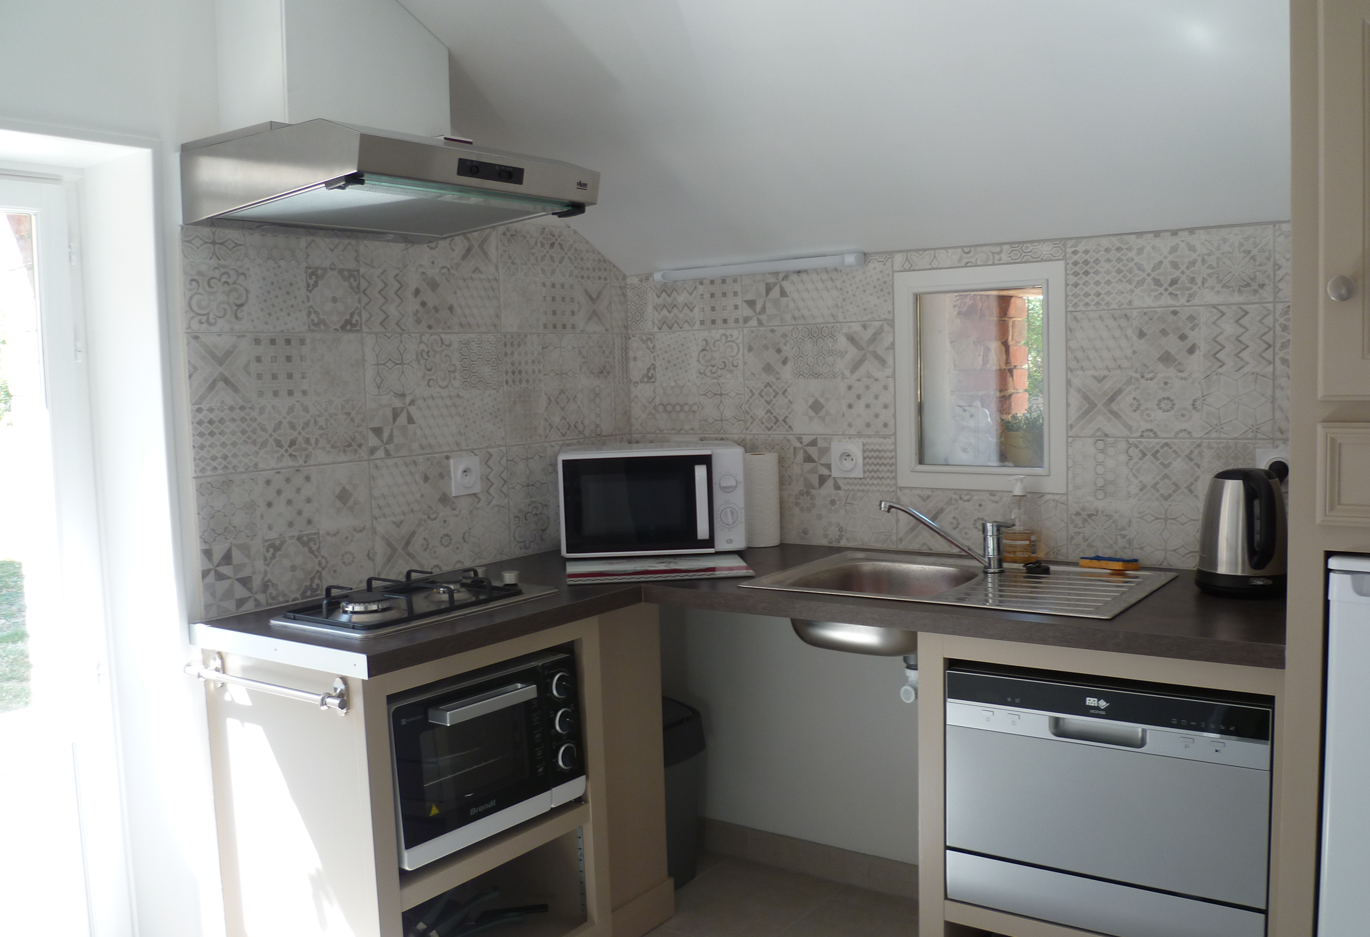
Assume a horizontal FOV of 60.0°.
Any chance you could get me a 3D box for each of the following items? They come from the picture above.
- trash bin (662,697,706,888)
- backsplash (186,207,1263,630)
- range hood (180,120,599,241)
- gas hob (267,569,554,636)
[{"bbox_3d":[-0.119,0.874,3.192,0.300,0.469,0.241,2,6,33],"label":"trash bin"},{"bbox_3d":[0.174,-0.164,2.368,1.825,0.848,1.335,2,6,33],"label":"backsplash"},{"bbox_3d":[-0.573,-0.566,2.368,0.544,0.153,0.604,2,6,37],"label":"range hood"},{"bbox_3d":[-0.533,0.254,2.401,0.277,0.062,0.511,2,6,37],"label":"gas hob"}]

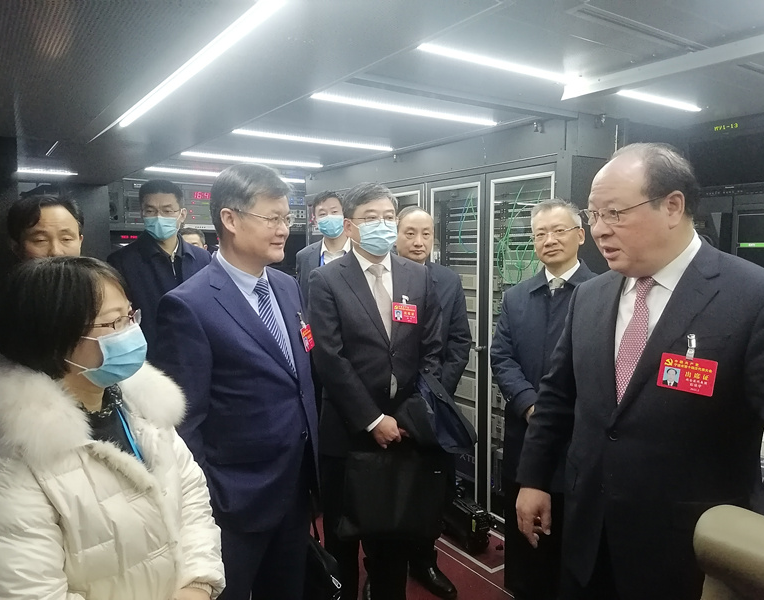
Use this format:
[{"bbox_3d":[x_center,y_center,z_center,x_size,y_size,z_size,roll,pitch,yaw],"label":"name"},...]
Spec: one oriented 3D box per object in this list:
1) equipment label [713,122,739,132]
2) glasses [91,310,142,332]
[{"bbox_3d":[1.654,-0.829,3.000,0.012,0.030,0.118,-3,5,-34],"label":"equipment label"},{"bbox_3d":[-0.508,0.043,1.115,0.135,0.043,0.136,-1,9,0],"label":"glasses"}]

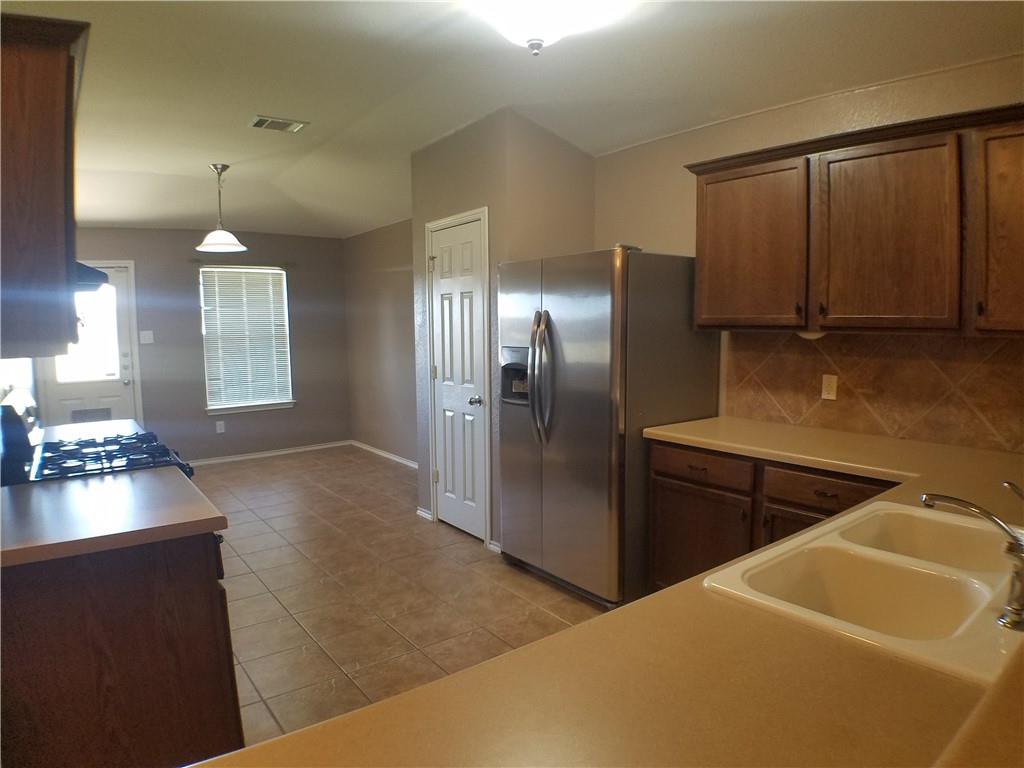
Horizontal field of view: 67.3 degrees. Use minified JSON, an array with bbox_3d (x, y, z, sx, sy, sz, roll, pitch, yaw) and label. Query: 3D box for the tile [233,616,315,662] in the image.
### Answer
[{"bbox_3d":[-1.094,1.146,3.458,0.338,0.012,0.365,-5,6,-34],"label":"tile"}]

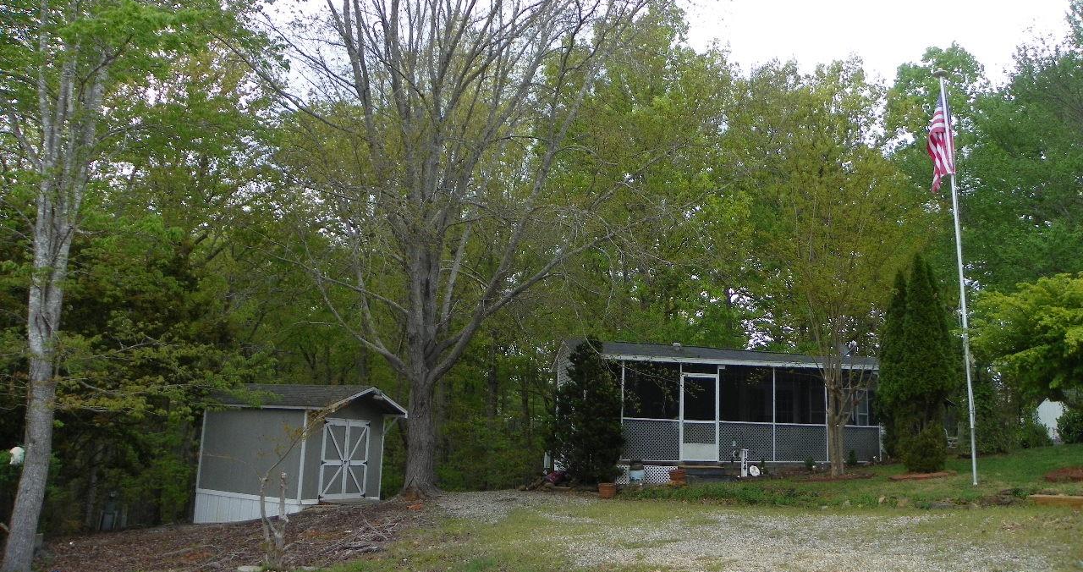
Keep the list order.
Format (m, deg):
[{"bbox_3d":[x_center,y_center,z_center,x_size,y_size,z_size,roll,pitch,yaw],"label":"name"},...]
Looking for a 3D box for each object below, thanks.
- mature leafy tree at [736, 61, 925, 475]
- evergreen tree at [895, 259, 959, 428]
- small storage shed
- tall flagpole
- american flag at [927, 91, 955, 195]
[{"bbox_3d":[6.646,-0.547,19.077,4.100,9.758,4.000,2,-10,0],"label":"mature leafy tree"},{"bbox_3d":[8.748,1.630,18.424,1.500,4.716,1.500,2,-10,0],"label":"evergreen tree"},{"bbox_3d":[-6.196,4.367,20.746,4.948,3.497,2.641,-6,-13,35],"label":"small storage shed"},{"bbox_3d":[7.197,-0.329,14.088,0.260,7.327,0.260,-5,-12,27],"label":"tall flagpole"},{"bbox_3d":[7.141,-2.552,14.560,0.420,1.757,0.280,-4,-12,27],"label":"american flag"}]

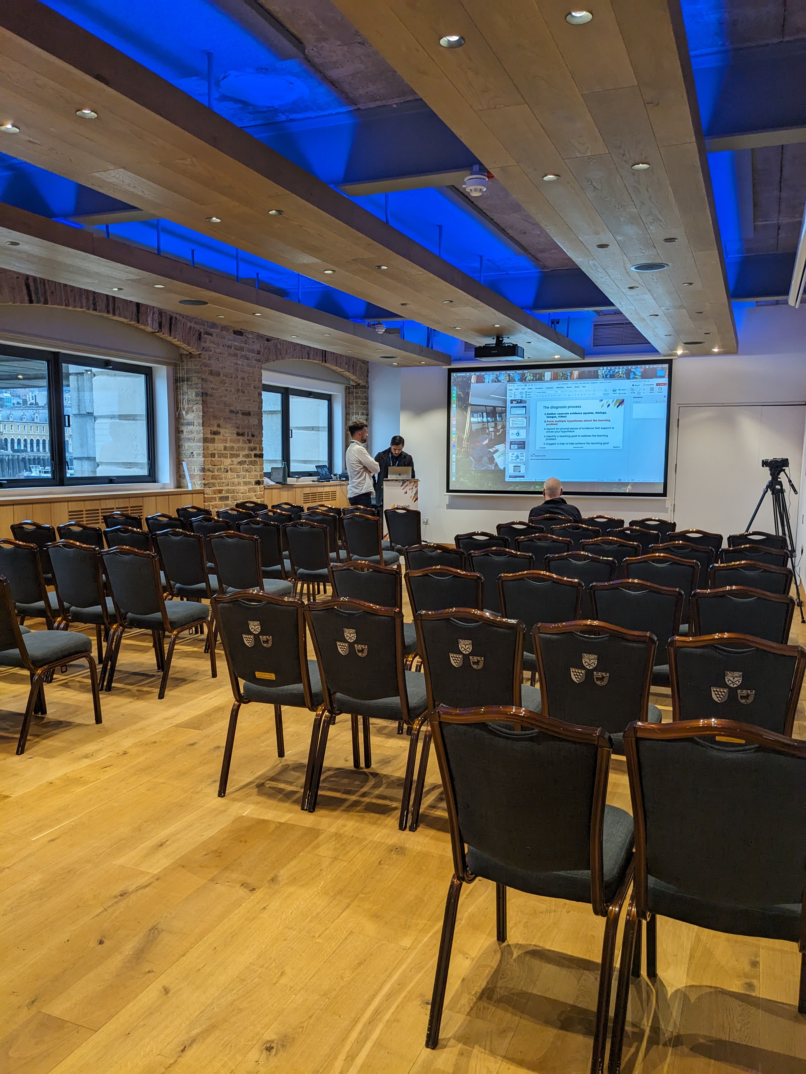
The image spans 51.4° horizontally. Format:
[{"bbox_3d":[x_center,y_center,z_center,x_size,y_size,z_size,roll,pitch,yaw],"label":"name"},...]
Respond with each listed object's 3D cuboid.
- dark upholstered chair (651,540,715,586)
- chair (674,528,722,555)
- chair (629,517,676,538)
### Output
[{"bbox_3d":[1.984,0.464,5.954,0.447,0.920,0.601,3,6,23],"label":"dark upholstered chair"},{"bbox_3d":[2.374,0.356,6.813,0.439,0.902,0.584,3,6,23],"label":"chair"},{"bbox_3d":[2.392,0.245,7.974,0.439,0.902,0.584,3,6,23],"label":"chair"}]

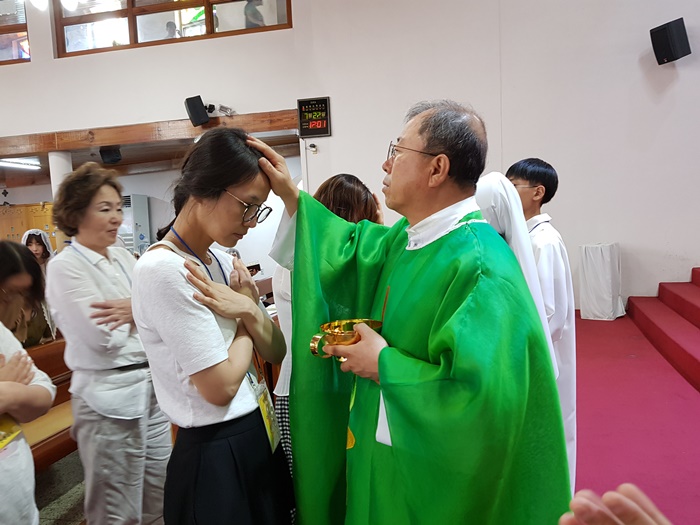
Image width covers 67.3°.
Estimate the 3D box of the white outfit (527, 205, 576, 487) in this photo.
[{"bbox_3d":[0.741,0.411,2.170,0.360,1.220,0.470,-2,6,12],"label":"white outfit"}]

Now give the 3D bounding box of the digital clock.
[{"bbox_3d":[-0.483,-1.968,7.150,0.425,0.520,0.060,-2,6,12],"label":"digital clock"}]

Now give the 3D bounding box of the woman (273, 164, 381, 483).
[{"bbox_3d":[-0.081,0.457,1.980,0.370,1.550,0.430,-5,6,-18],"label":"woman"}]

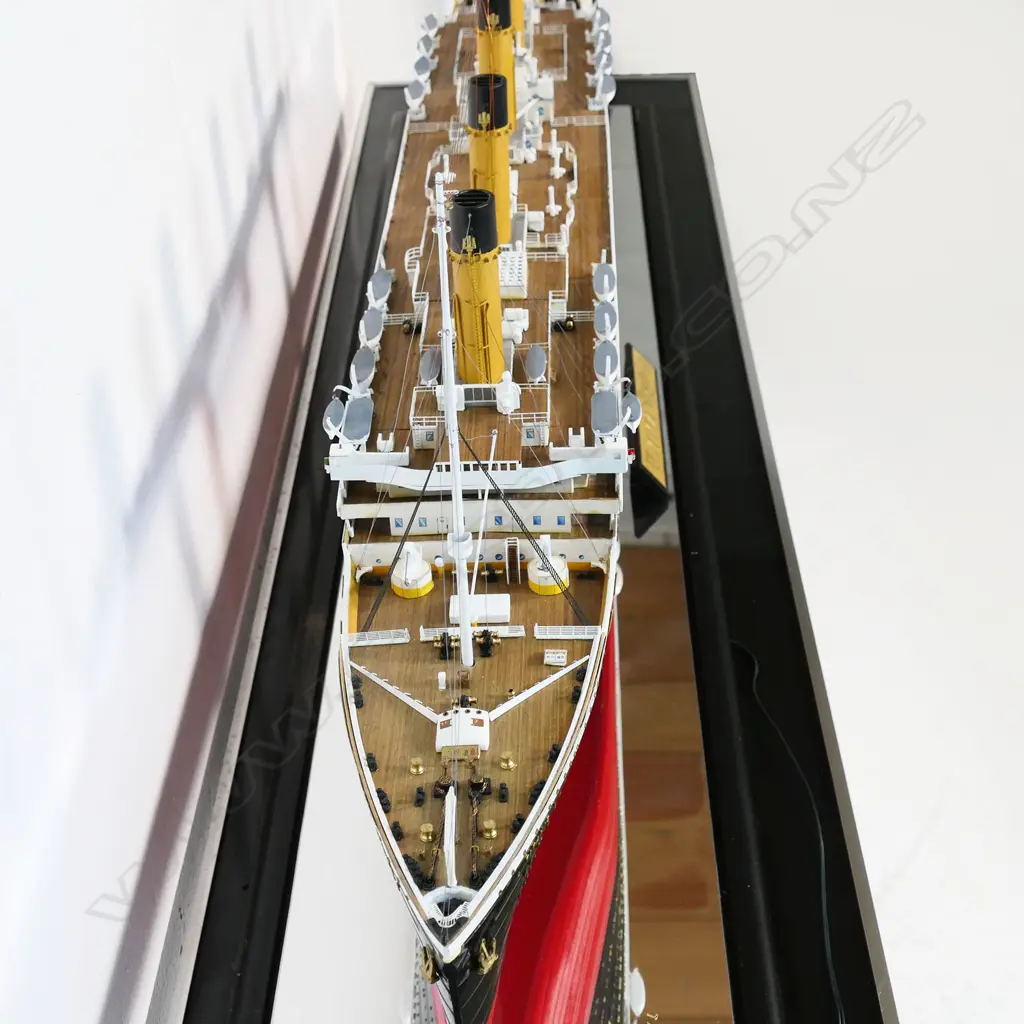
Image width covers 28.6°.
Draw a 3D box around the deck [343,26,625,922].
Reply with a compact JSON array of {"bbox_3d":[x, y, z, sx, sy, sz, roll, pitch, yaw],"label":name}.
[{"bbox_3d":[-0.006,-0.142,1.010,0.115,0.045,0.980,-1,31,2],"label":"deck"}]

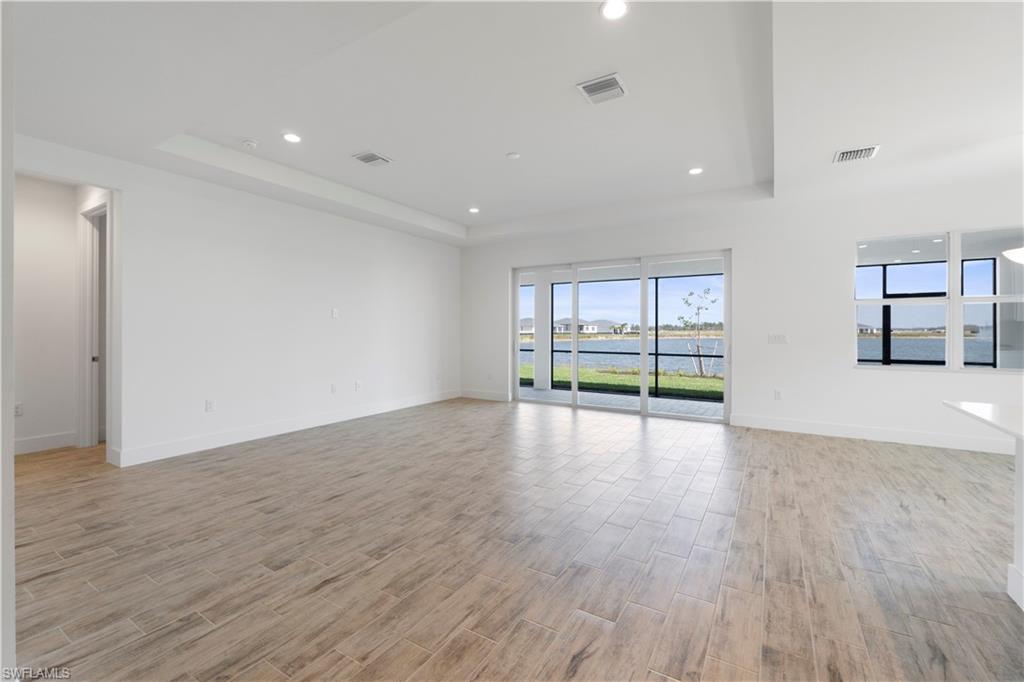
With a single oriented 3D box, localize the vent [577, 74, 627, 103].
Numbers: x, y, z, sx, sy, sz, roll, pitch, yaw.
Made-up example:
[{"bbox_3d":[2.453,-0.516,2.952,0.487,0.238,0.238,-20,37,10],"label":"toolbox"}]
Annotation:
[{"bbox_3d":[0.685,-1.890,3.226,0.302,0.020,0.302,1,2,32],"label":"vent"}]

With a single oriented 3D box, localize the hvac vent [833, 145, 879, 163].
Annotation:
[{"bbox_3d":[3.128,-1.684,3.883,0.302,0.020,0.302,1,2,32],"label":"hvac vent"}]

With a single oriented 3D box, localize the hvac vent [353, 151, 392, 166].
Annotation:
[{"bbox_3d":[-1.470,-1.920,4.526,0.302,0.020,0.302,1,2,32],"label":"hvac vent"}]

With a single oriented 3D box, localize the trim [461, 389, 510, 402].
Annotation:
[{"bbox_3d":[-0.522,1.013,7.986,1.183,0.165,0.020,1,2,32],"label":"trim"}]

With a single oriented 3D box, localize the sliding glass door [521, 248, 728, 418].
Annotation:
[{"bbox_3d":[1.515,-0.086,6.766,3.527,2.421,0.150,1,2,32],"label":"sliding glass door"}]

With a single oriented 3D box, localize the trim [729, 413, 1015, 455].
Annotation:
[{"bbox_3d":[4.122,1.084,5.081,2.680,0.165,0.020,1,2,32],"label":"trim"}]

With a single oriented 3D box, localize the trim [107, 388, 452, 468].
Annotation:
[{"bbox_3d":[-2.347,1.058,6.164,0.020,0.173,5.045,1,2,32],"label":"trim"}]

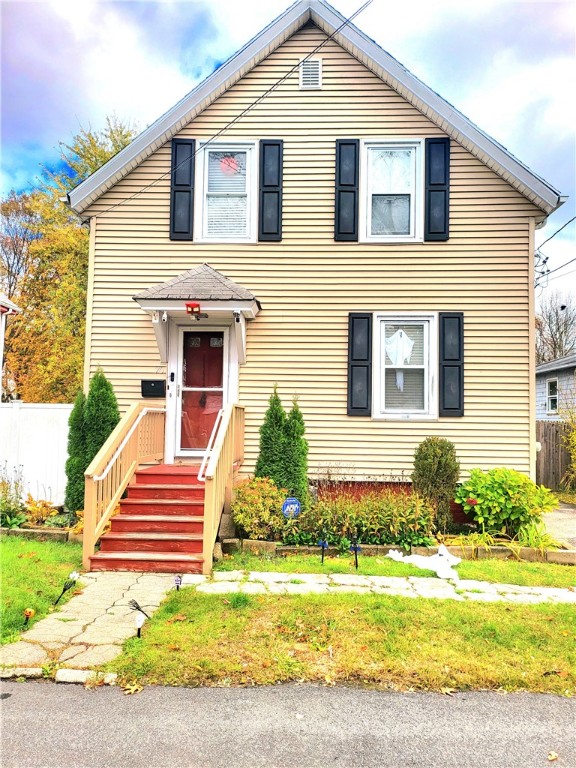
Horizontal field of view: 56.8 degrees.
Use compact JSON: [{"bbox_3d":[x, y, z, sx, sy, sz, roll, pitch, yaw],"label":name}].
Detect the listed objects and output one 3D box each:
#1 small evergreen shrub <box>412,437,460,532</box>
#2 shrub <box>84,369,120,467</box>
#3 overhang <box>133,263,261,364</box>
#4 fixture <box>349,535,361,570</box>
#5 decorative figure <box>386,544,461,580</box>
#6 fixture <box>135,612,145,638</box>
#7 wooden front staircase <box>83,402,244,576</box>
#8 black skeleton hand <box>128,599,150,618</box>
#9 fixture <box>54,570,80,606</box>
[{"bbox_3d":[2.106,1.400,7.540,0.665,1.294,0.620,1,-3,2],"label":"small evergreen shrub"},{"bbox_3d":[-2.720,0.848,7.850,0.560,2.180,0.560,1,-4,1],"label":"shrub"},{"bbox_3d":[-1.308,-1.126,7.950,1.770,1.580,0.850,1,-3,2],"label":"overhang"},{"bbox_3d":[0.704,1.767,5.550,0.105,0.360,0.070,1,-4,1],"label":"fixture"},{"bbox_3d":[1.425,1.877,5.600,0.780,0.240,0.480,1,-4,1],"label":"decorative figure"},{"bbox_3d":[-1.153,1.875,4.135,0.074,0.198,0.060,1,-3,2],"label":"fixture"},{"bbox_3d":[-1.447,1.181,7.002,1.410,1.835,2.530,1,-3,2],"label":"wooden front staircase"},{"bbox_3d":[-1.249,1.913,4.518,0.230,0.080,0.050,42,0,4],"label":"black skeleton hand"},{"bbox_3d":[-2.000,1.849,4.802,0.110,0.352,0.090,33,-1,4],"label":"fixture"}]

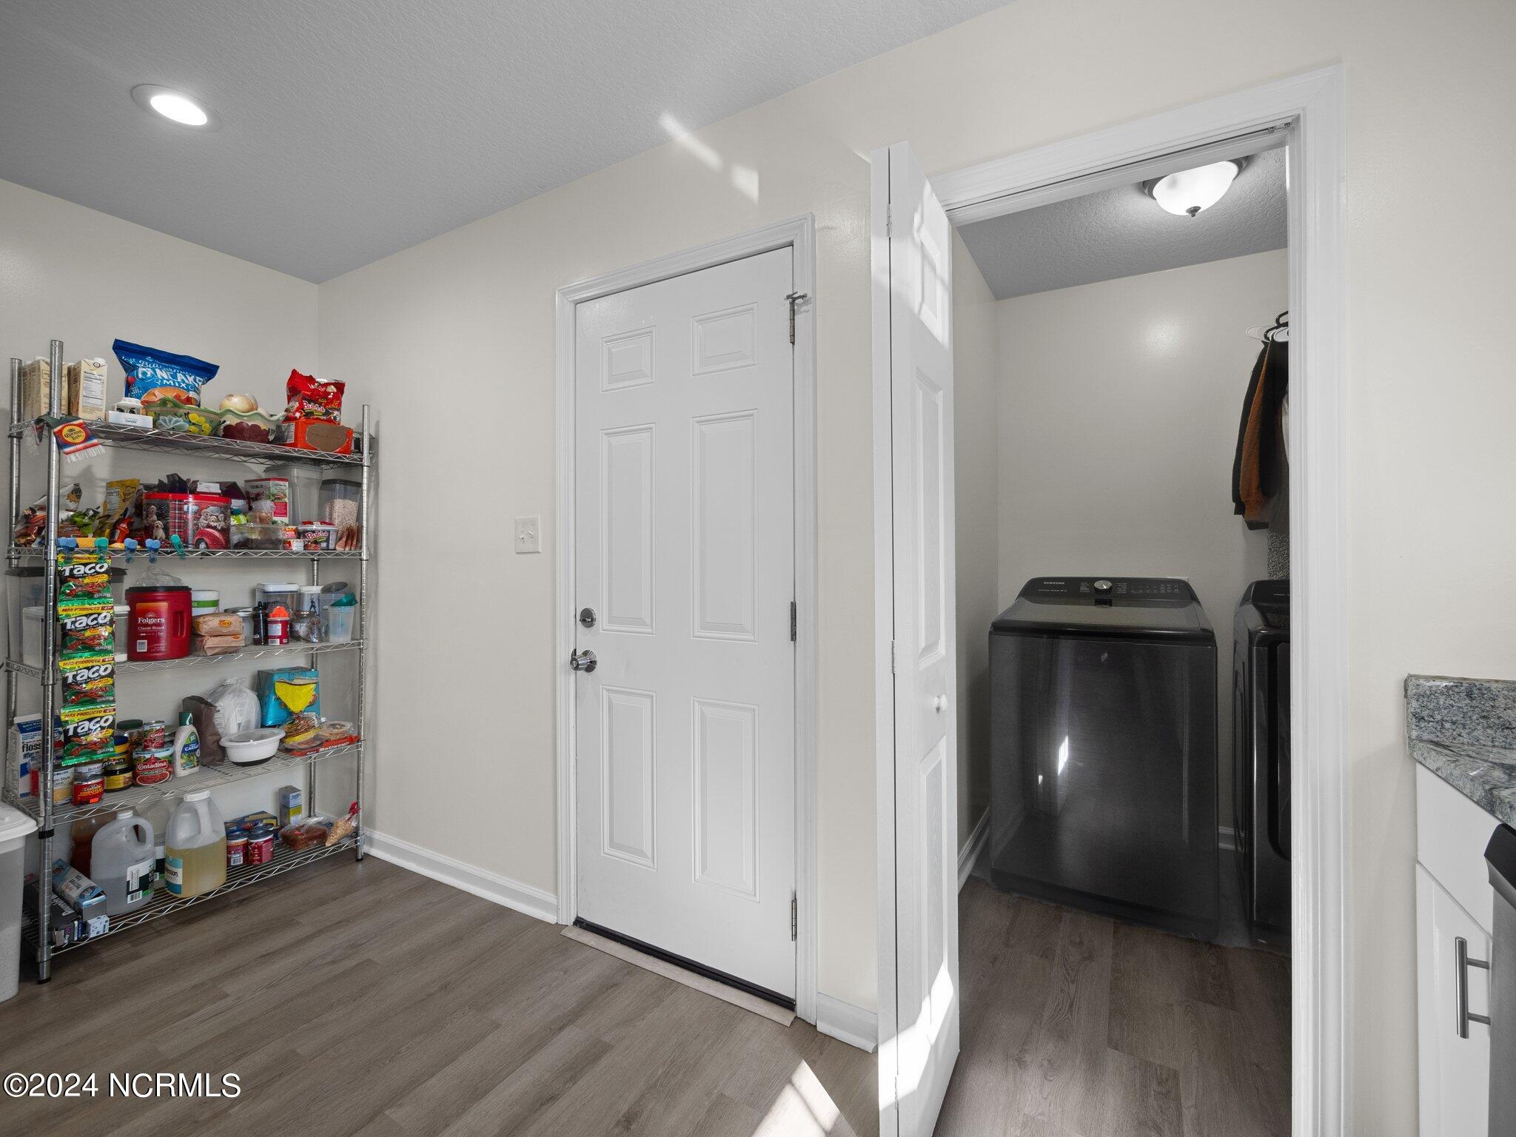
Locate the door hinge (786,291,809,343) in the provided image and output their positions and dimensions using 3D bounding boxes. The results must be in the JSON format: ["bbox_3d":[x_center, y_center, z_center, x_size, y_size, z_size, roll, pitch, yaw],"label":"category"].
[{"bbox_3d":[0.092,-0.660,1.602,0.060,0.135,0.035,0,0,28],"label":"door hinge"}]

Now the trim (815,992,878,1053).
[{"bbox_3d":[0.223,1.143,1.554,0.165,0.100,0.020,0,0,28],"label":"trim"}]

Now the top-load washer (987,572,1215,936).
[{"bbox_3d":[1.336,0.619,2.437,0.685,1.135,0.730,0,0,28],"label":"top-load washer"}]

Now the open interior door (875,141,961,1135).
[{"bbox_3d":[0.352,0.175,1.353,0.080,2.000,0.350,0,0,30],"label":"open interior door"}]

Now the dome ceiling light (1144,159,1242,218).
[{"bbox_3d":[1.407,-1.200,1.980,0.295,0.135,0.295,0,0,28],"label":"dome ceiling light"}]

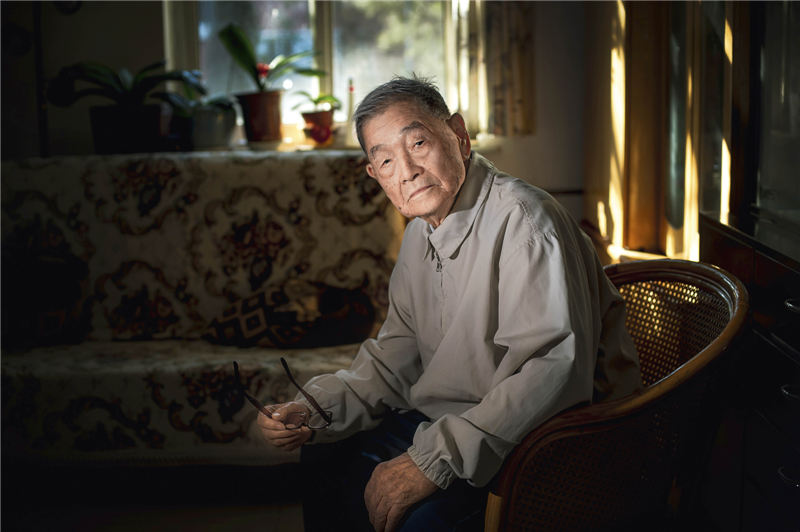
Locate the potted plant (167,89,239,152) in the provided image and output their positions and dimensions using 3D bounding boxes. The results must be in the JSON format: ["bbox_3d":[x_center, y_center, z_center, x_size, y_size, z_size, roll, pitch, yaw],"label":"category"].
[{"bbox_3d":[-0.653,-0.477,3.650,0.235,0.200,0.200,-1,7,4],"label":"potted plant"}]

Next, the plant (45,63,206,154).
[{"bbox_3d":[-0.887,-0.509,3.600,0.510,0.320,0.340,-1,7,4],"label":"plant"}]

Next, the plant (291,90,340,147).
[{"bbox_3d":[-0.278,-0.492,3.700,0.155,0.185,0.145,-1,7,4],"label":"plant"}]

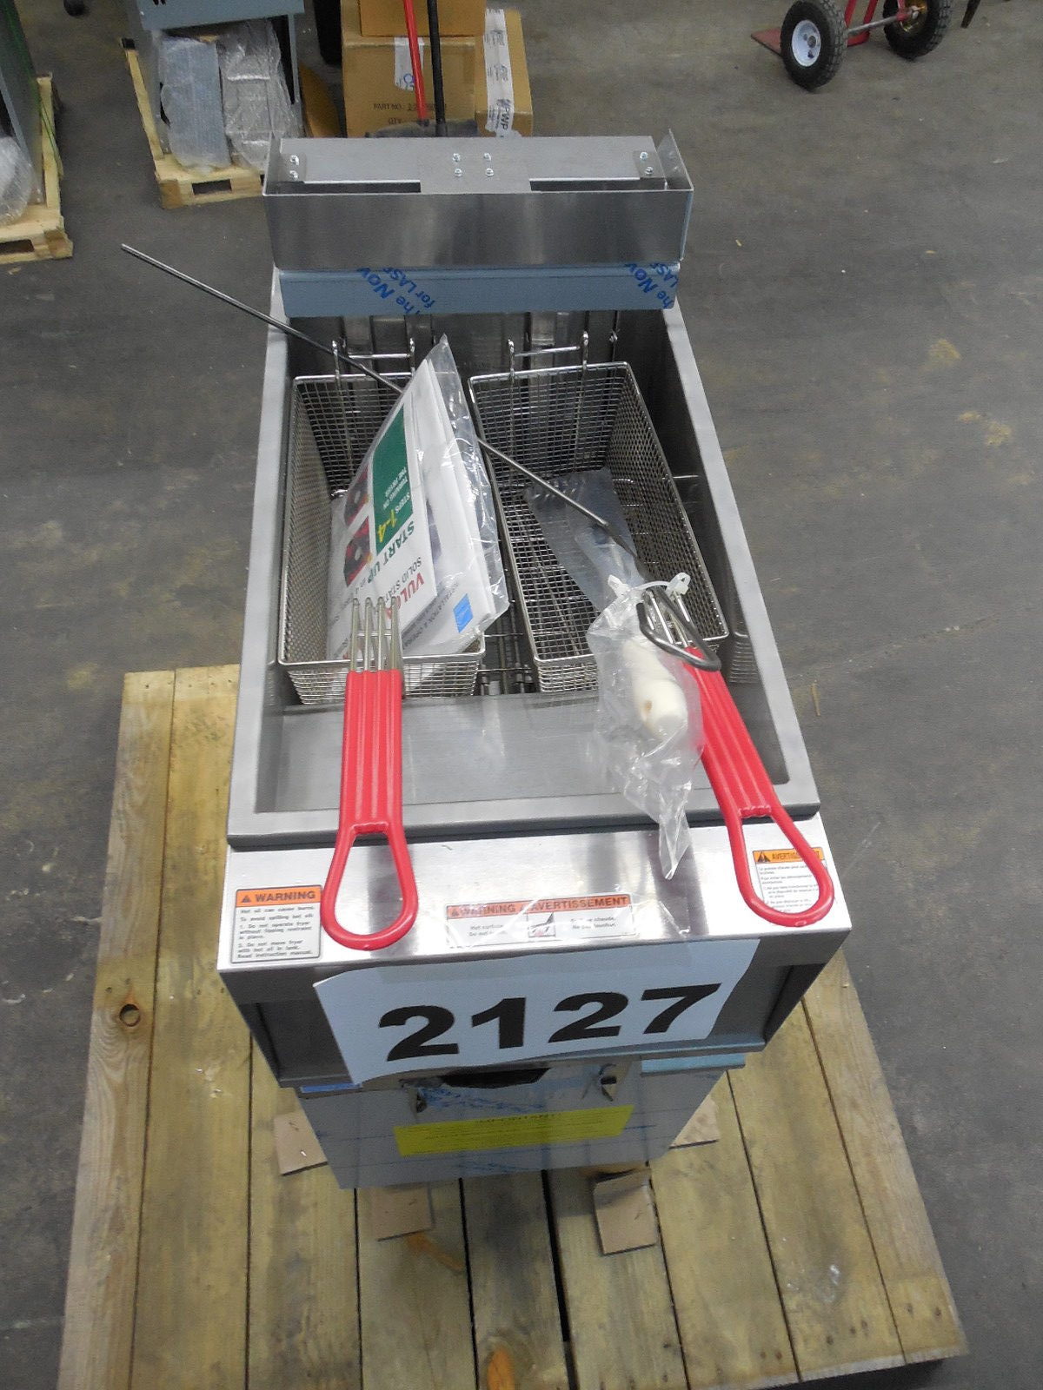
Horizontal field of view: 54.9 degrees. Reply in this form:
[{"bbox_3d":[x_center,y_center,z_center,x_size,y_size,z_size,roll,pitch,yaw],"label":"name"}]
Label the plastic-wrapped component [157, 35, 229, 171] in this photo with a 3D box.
[{"bbox_3d":[-0.888,-1.611,2.734,0.150,0.280,0.110,-14,57,-12],"label":"plastic-wrapped component"}]

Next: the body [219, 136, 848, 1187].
[{"bbox_3d":[-0.034,0.044,1.149,0.396,0.945,0.805,-3,56,-5],"label":"body"}]

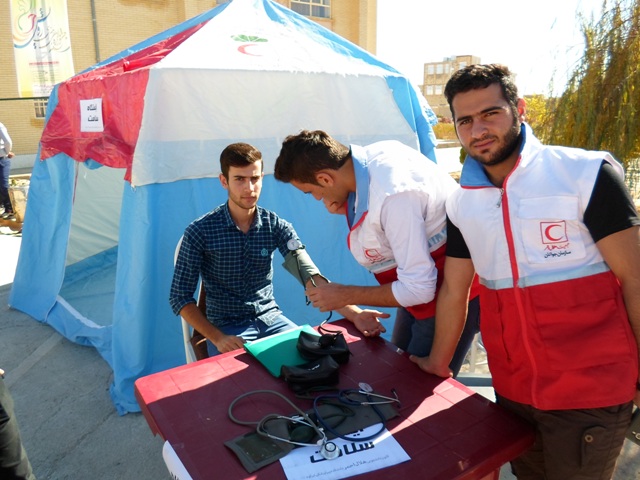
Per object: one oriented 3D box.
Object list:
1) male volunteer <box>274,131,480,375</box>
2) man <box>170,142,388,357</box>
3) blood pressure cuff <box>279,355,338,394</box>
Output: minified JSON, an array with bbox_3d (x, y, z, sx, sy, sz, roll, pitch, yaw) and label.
[{"bbox_3d":[0.195,0.339,1.620,0.660,1.420,0.520,-5,14,-19],"label":"male volunteer"},{"bbox_3d":[-0.200,0.331,1.762,0.660,1.370,0.680,-7,15,-26],"label":"man"},{"bbox_3d":[-0.026,0.375,1.310,0.165,0.072,0.088,-3,14,-12],"label":"blood pressure cuff"}]

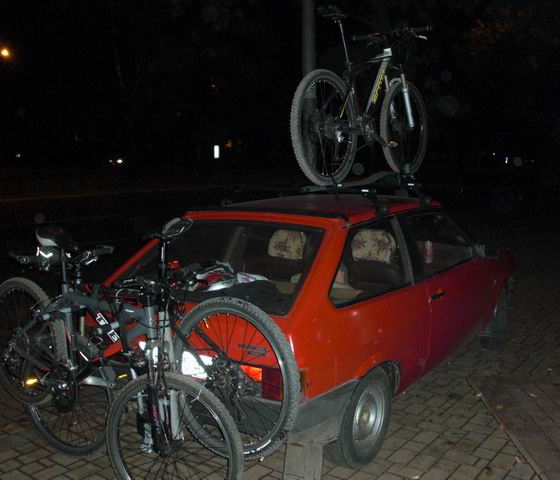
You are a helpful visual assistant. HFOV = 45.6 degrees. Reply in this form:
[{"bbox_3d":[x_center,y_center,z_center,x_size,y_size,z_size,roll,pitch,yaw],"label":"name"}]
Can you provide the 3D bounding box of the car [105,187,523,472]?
[{"bbox_3d":[0.538,0.340,4.945,1.640,1.400,4.000,5,9,34],"label":"car"}]

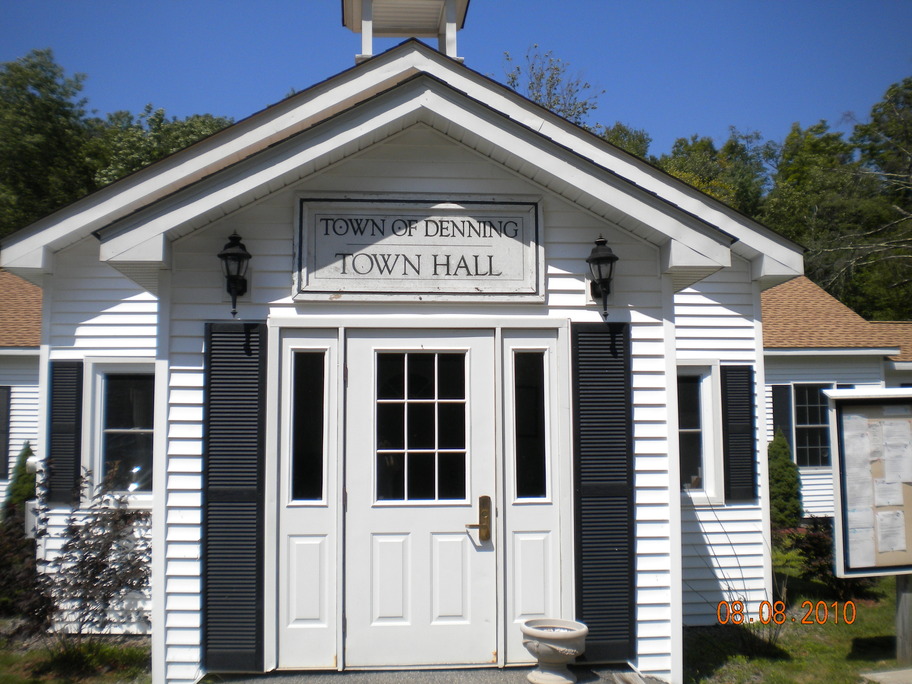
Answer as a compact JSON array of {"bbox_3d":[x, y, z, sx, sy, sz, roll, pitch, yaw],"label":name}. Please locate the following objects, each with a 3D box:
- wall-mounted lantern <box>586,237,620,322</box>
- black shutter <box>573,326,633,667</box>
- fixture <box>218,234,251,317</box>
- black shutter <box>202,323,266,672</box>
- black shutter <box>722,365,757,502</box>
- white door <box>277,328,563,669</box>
[{"bbox_3d":[0.884,-0.390,5.557,0.195,0.524,0.210,0,-4,-3],"label":"wall-mounted lantern"},{"bbox_3d":[0.891,0.901,5.553,0.365,2.040,0.040,0,-4,-3],"label":"black shutter"},{"bbox_3d":[-1.300,-0.399,5.431,0.203,0.524,0.210,0,-4,-3],"label":"fixture"},{"bbox_3d":[-1.303,0.905,5.425,0.366,2.043,0.040,0,-4,-3],"label":"black shutter"},{"bbox_3d":[2.523,0.807,8.177,0.286,1.208,0.040,0,-4,-3],"label":"black shutter"},{"bbox_3d":[-0.204,0.932,5.577,1.728,2.031,0.090,0,-4,-3],"label":"white door"}]

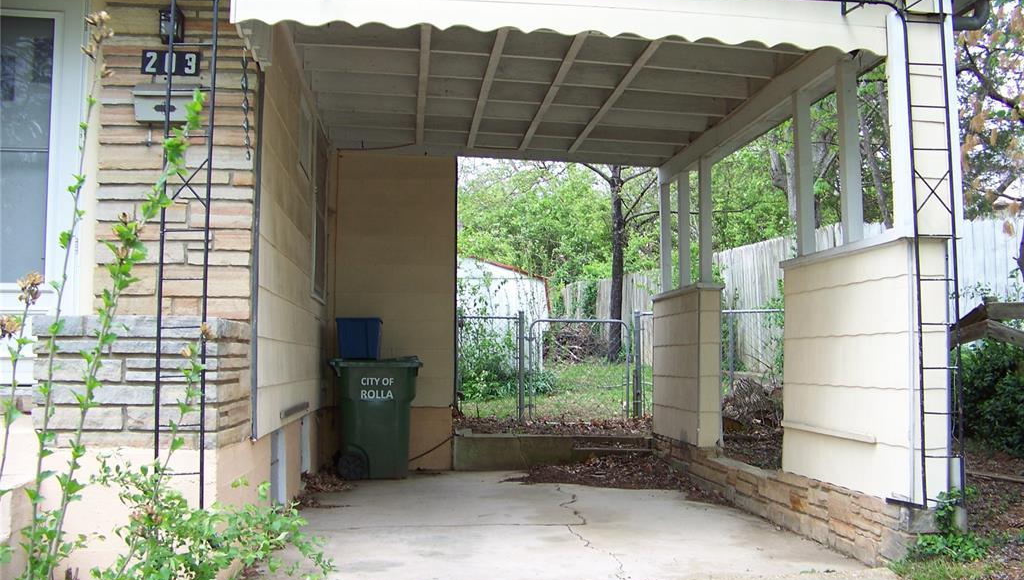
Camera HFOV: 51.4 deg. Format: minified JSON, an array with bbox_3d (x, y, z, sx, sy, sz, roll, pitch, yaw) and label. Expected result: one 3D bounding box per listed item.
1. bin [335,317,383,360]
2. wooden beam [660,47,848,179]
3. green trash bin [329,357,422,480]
[{"bbox_3d":[-1.466,0.468,10.152,0.430,0.395,0.550,0,-4,-6],"label":"bin"},{"bbox_3d":[1.823,-1.285,8.279,0.190,0.225,4.900,0,-4,-6],"label":"wooden beam"},{"bbox_3d":[-1.304,1.212,10.192,0.870,1.135,0.700,0,-4,-6],"label":"green trash bin"}]

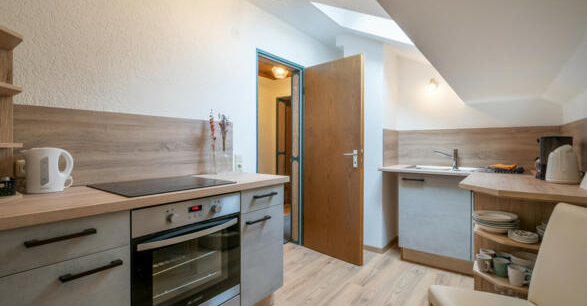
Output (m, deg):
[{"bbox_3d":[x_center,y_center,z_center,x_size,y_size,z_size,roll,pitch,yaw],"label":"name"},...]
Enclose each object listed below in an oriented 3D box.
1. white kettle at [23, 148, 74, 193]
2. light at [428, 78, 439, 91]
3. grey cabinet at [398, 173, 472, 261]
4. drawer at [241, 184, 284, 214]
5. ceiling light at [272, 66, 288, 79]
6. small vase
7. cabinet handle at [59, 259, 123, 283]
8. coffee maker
[{"bbox_3d":[-1.233,0.083,1.360,0.150,0.222,0.200,0,1,37],"label":"white kettle"},{"bbox_3d":[1.545,-0.774,2.999,0.110,0.150,0.120,0,1,37],"label":"light"},{"bbox_3d":[1.469,0.585,2.760,0.600,0.730,0.550,0,1,37],"label":"grey cabinet"},{"bbox_3d":[-0.356,0.298,1.901,0.420,0.135,0.400,0,1,37],"label":"drawer"},{"bbox_3d":[-0.204,-1.256,4.250,0.270,0.170,0.270,0,1,37],"label":"ceiling light"},{"bbox_3d":[-0.656,0.067,2.227,0.055,0.240,0.055,0,1,37],"label":"small vase"},{"bbox_3d":[-0.749,0.438,1.013,0.032,0.017,0.192,0,1,37],"label":"cabinet handle"},{"bbox_3d":[1.790,0.040,1.876,0.195,0.295,0.165,0,1,37],"label":"coffee maker"}]

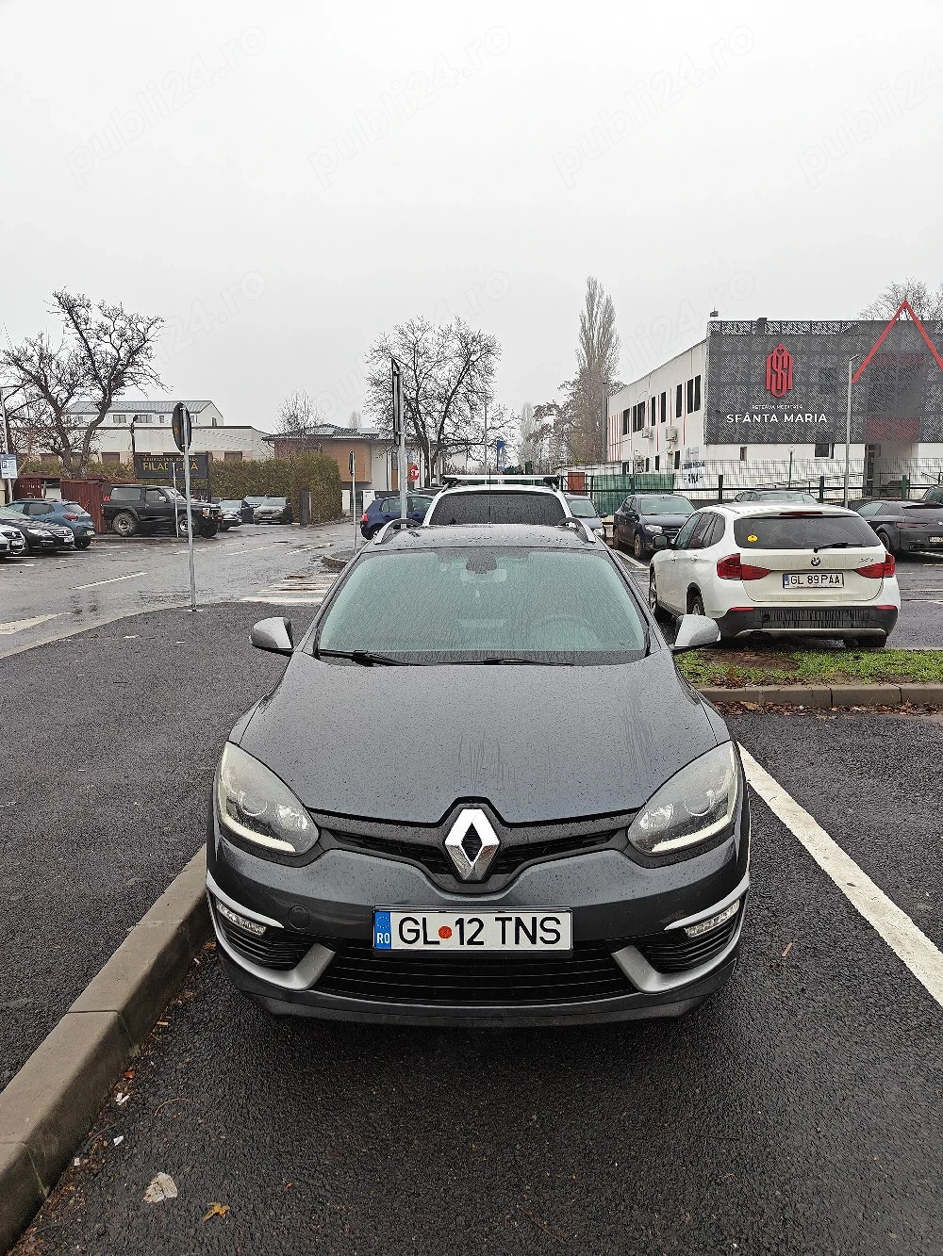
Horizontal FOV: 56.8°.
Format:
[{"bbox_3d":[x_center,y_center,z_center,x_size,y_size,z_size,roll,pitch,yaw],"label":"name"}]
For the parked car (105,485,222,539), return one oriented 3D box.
[{"bbox_3d":[-10.950,-4.177,31.200,4.100,1.850,1.800,1,9,10],"label":"parked car"}]

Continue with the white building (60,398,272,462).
[{"bbox_3d":[-26.200,-14.938,76.000,17.000,9.800,14.000,-1,9,-3],"label":"white building"}]

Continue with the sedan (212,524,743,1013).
[{"bbox_3d":[0.074,0.163,4.484,1.810,1.507,4.560,0,9,2],"label":"sedan"}]

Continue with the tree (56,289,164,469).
[{"bbox_3d":[-16.162,-9.411,38.193,5.300,10.300,5.200,-1,9,0],"label":"tree"}]

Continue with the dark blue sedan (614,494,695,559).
[{"bbox_3d":[4.781,-2.667,22.108,1.740,1.520,4.350,-1,9,0],"label":"dark blue sedan"}]

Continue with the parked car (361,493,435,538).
[{"bbox_3d":[-1.394,-3.655,28.981,4.200,1.480,1.770,1,9,8],"label":"parked car"}]

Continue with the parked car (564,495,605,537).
[{"bbox_3d":[2.211,-2.541,21.480,1.750,1.530,4.200,-1,9,0],"label":"parked car"}]

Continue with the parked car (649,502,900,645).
[{"bbox_3d":[3.202,-0.713,9.973,1.800,1.545,4.454,0,9,3],"label":"parked car"}]

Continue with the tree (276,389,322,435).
[{"bbox_3d":[-10.800,-10.662,54.000,3.000,7.800,3.000,-1,9,0],"label":"tree"}]

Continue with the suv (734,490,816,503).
[{"bbox_3d":[7.200,-2.532,20.900,1.780,1.480,4.400,0,9,2],"label":"suv"}]

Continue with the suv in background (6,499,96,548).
[{"bbox_3d":[-13.460,-3.089,26.099,4.200,1.540,1.800,1,9,9],"label":"suv in background"}]

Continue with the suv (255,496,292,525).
[{"bbox_3d":[-11.150,-6.784,49.400,1.780,1.570,4.300,-1,9,-4],"label":"suv"}]

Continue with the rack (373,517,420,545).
[{"bbox_3d":[-0.432,-0.627,5.388,0.090,0.120,1.960,-1,9,1],"label":"rack"}]

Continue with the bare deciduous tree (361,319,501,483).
[{"bbox_3d":[-2.209,-10.999,46.169,7.300,10.600,7.100,-1,9,0],"label":"bare deciduous tree"}]

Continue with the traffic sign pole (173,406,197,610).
[{"bbox_3d":[-3.803,-1.585,11.589,0.110,2.725,0.640,0,9,5],"label":"traffic sign pole"}]

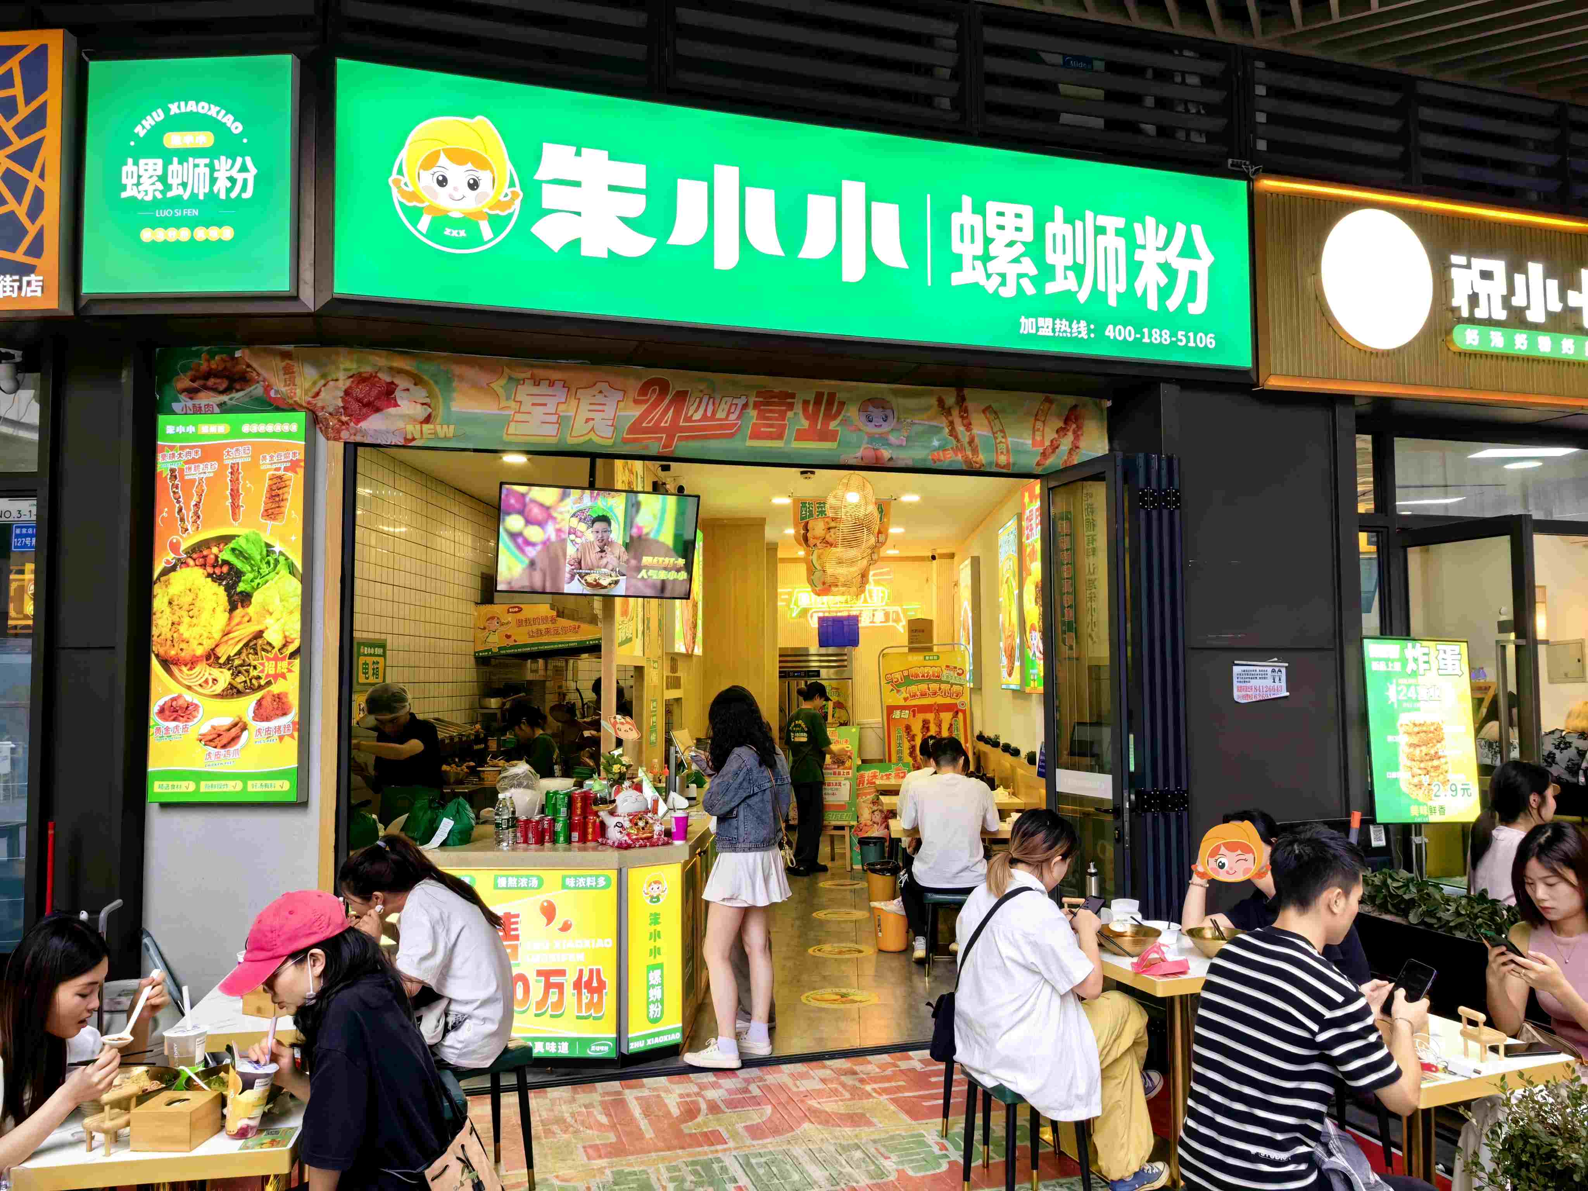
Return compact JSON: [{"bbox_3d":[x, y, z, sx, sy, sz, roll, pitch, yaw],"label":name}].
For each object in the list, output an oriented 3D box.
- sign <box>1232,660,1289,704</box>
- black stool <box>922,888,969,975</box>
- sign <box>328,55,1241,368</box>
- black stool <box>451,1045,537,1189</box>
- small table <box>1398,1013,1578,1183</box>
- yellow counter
[{"bbox_3d":[2.186,0.403,5.787,0.295,0.190,0.020,1,-4,-17],"label":"sign"},{"bbox_3d":[0.888,1.887,6.988,0.320,0.450,0.320,-1,-4,5],"label":"black stool"},{"bbox_3d":[0.202,-1.544,5.309,4.068,0.914,0.120,1,-4,-17],"label":"sign"},{"bbox_3d":[-1.047,1.711,4.072,0.320,0.450,0.320,3,-5,-38],"label":"black stool"},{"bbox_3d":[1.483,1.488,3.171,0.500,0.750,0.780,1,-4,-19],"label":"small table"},{"bbox_3d":[-1.179,1.621,6.029,1.436,0.920,1.350,-1,-4,3],"label":"yellow counter"}]

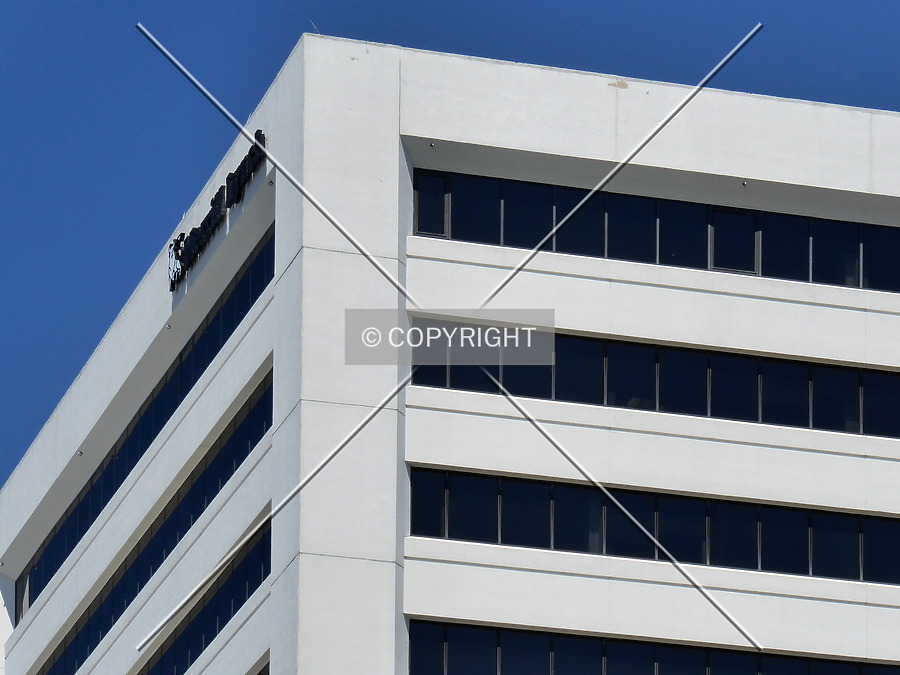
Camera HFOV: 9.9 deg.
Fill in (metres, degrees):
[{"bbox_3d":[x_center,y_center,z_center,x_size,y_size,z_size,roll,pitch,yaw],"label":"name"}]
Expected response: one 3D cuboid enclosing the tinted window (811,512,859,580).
[{"bbox_3d":[10.145,5.474,136.850,1.326,1.764,0.120,6,-21,-15],"label":"tinted window"}]

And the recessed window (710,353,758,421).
[{"bbox_3d":[7.338,1.343,134.124,1.285,1.789,0.120,7,-22,-16],"label":"recessed window"}]

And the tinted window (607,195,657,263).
[{"bbox_3d":[4.707,-2.800,134.870,1.351,1.913,0.120,7,-22,-16],"label":"tinted window"}]

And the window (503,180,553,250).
[{"bbox_3d":[1.910,-3.005,128.038,1.241,1.657,0.120,6,-21,-15],"label":"window"}]

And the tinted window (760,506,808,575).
[{"bbox_3d":[8.778,5.327,136.472,1.271,1.709,0.120,6,-21,-15],"label":"tinted window"}]

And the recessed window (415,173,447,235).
[{"bbox_3d":[-0.512,-3.474,136.815,0.824,1.611,0.120,6,-21,-15],"label":"recessed window"}]

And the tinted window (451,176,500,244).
[{"bbox_3d":[0.658,-3.265,133.721,1.343,1.842,0.120,7,-22,-16],"label":"tinted window"}]

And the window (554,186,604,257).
[{"bbox_3d":[3.199,-2.865,128.391,1.253,1.660,0.120,6,-21,-15],"label":"window"}]

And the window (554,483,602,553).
[{"bbox_3d":[3.083,4.398,125.675,1.225,1.616,0.120,6,-21,-15],"label":"window"}]

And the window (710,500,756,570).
[{"bbox_3d":[7.393,5.156,136.097,1.271,1.704,0.120,6,-21,-15],"label":"window"}]

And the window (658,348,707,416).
[{"bbox_3d":[5.980,1.185,133.739,1.284,1.784,0.120,7,-22,-16],"label":"window"}]

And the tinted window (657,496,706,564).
[{"bbox_3d":[5.625,4.690,126.365,1.234,1.573,0.120,6,-21,-15],"label":"tinted window"}]

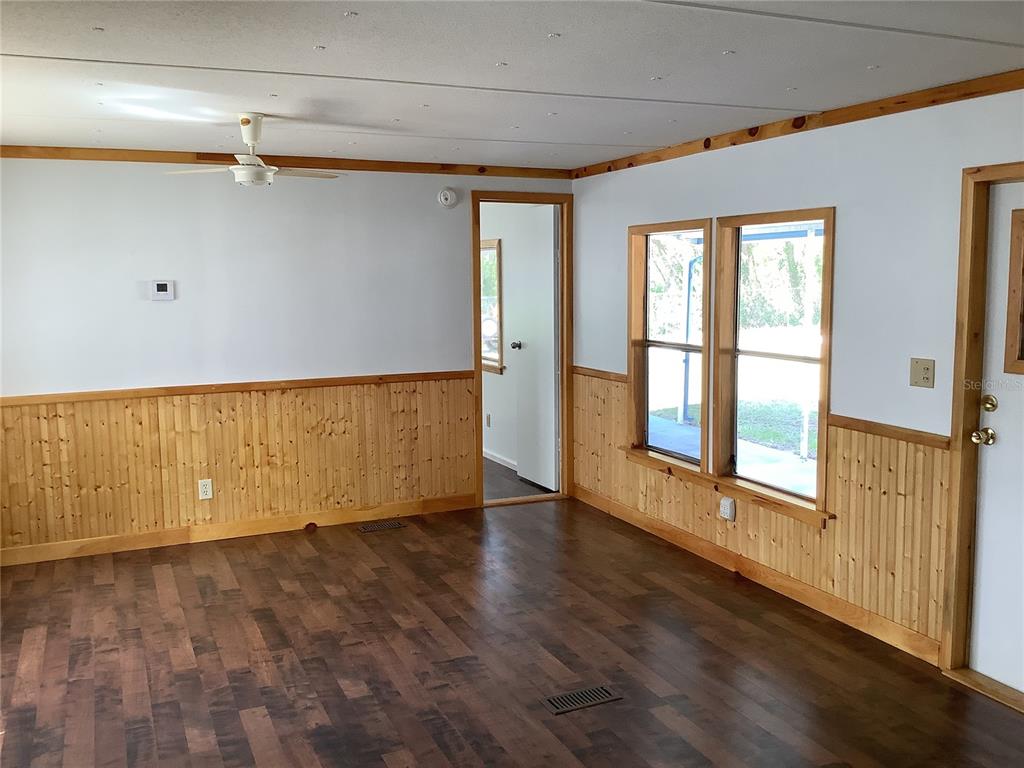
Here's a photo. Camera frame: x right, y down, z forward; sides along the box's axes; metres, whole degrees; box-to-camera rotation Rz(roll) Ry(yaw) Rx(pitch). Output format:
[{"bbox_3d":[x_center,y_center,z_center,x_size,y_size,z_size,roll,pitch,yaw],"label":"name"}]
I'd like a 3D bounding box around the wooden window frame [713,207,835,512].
[{"bbox_3d":[1.289,-0.137,4.501,0.100,1.380,0.830,-4,8,-24],"label":"wooden window frame"}]

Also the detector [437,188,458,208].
[{"bbox_3d":[-0.414,-1.189,5.873,0.128,0.128,0.045,-4,8,-24],"label":"detector"}]

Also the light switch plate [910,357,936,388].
[{"bbox_3d":[1.634,-0.042,3.649,0.013,0.114,0.116,-4,8,-24],"label":"light switch plate"}]

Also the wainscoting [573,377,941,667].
[{"bbox_3d":[1.067,0.499,5.003,0.038,0.938,3.110,-4,8,-24],"label":"wainscoting"}]

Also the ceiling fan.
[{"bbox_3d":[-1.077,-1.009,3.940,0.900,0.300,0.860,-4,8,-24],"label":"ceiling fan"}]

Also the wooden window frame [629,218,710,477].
[{"bbox_3d":[0.929,-0.231,5.302,0.100,1.380,0.830,-4,8,-24],"label":"wooden window frame"}]

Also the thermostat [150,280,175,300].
[{"bbox_3d":[-1.998,-0.536,5.252,0.115,0.113,0.025,-4,8,-24],"label":"thermostat"}]

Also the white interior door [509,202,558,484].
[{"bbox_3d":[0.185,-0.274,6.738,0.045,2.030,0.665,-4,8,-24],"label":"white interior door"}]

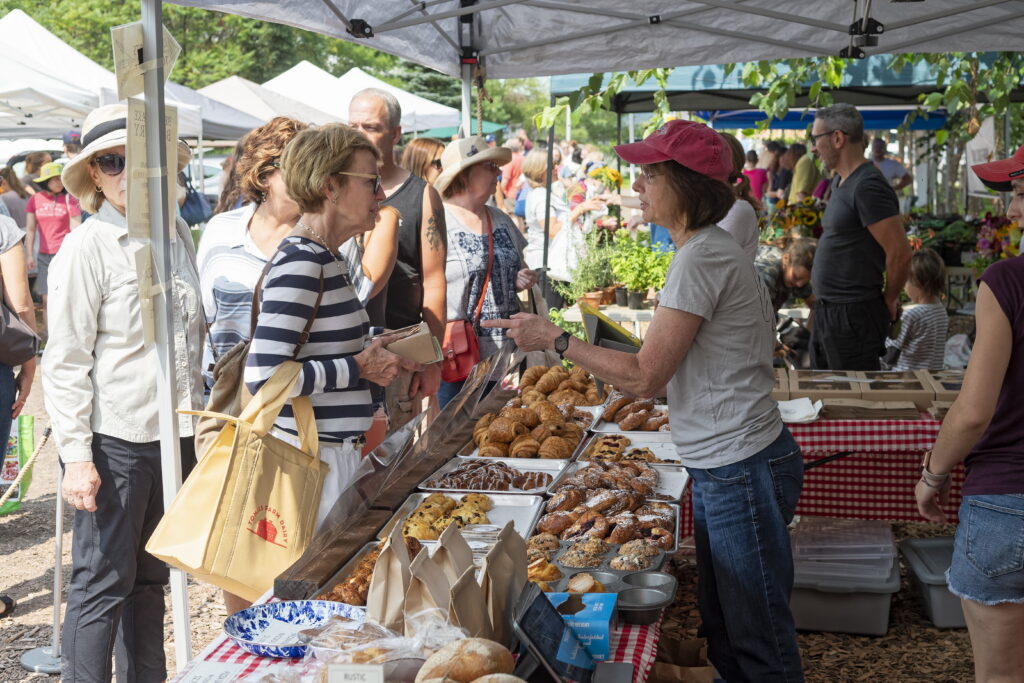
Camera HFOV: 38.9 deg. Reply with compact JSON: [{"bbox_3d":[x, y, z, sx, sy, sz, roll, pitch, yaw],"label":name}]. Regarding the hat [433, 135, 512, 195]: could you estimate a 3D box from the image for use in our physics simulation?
[{"bbox_3d":[-0.148,-0.643,5.300,0.330,0.150,0.300,-19,2,17],"label":"hat"}]

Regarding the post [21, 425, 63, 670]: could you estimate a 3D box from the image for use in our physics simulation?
[{"bbox_3d":[-1.486,0.628,4.696,0.250,0.840,0.250,0,8,0],"label":"post"}]

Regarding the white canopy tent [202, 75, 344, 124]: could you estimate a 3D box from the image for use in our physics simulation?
[{"bbox_3d":[-3.850,-2.400,20.374,2.800,2.644,2.800,1,8,9],"label":"white canopy tent"}]

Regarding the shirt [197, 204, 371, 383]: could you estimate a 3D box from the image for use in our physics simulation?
[{"bbox_3d":[-0.640,-0.115,4.080,0.460,0.540,0.270,-2,8,-17],"label":"shirt"}]

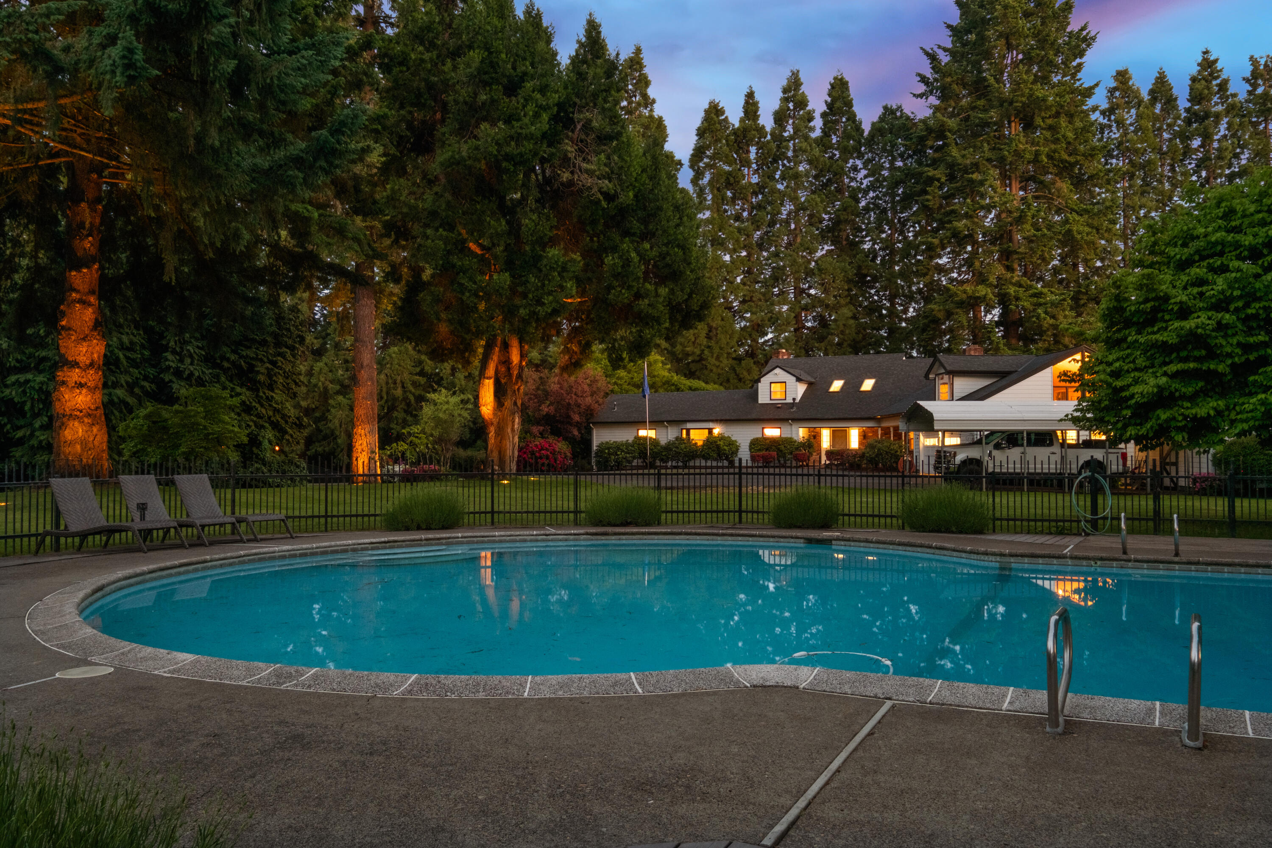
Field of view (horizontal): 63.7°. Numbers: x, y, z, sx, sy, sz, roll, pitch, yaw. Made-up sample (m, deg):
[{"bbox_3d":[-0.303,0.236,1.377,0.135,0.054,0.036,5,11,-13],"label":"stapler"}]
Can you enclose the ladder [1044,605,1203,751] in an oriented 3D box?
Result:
[{"bbox_3d":[2.665,1.318,5.580,0.730,0.610,0.620,0,-1,25],"label":"ladder"}]

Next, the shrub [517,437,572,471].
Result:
[{"bbox_3d":[-4.328,1.519,48.480,2.600,1.750,2.400,0,-1,0],"label":"shrub"}]

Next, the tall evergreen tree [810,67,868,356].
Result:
[{"bbox_3d":[14.678,-11.199,74.219,4.800,28.129,4.800,0,-1,0],"label":"tall evergreen tree"}]

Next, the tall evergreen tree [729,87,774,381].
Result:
[{"bbox_3d":[8.475,-10.887,75.213,4.500,27.543,4.500,0,-1,0],"label":"tall evergreen tree"}]

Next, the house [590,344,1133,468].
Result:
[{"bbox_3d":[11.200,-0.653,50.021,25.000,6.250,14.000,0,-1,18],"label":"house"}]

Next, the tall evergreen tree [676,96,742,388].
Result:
[{"bbox_3d":[5.418,-10.600,76.208,5.200,27.005,5.200,0,-1,0],"label":"tall evergreen tree"}]

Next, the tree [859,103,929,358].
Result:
[{"bbox_3d":[18.303,-9.975,73.196,5.100,25.645,5.100,0,-1,0],"label":"tree"}]

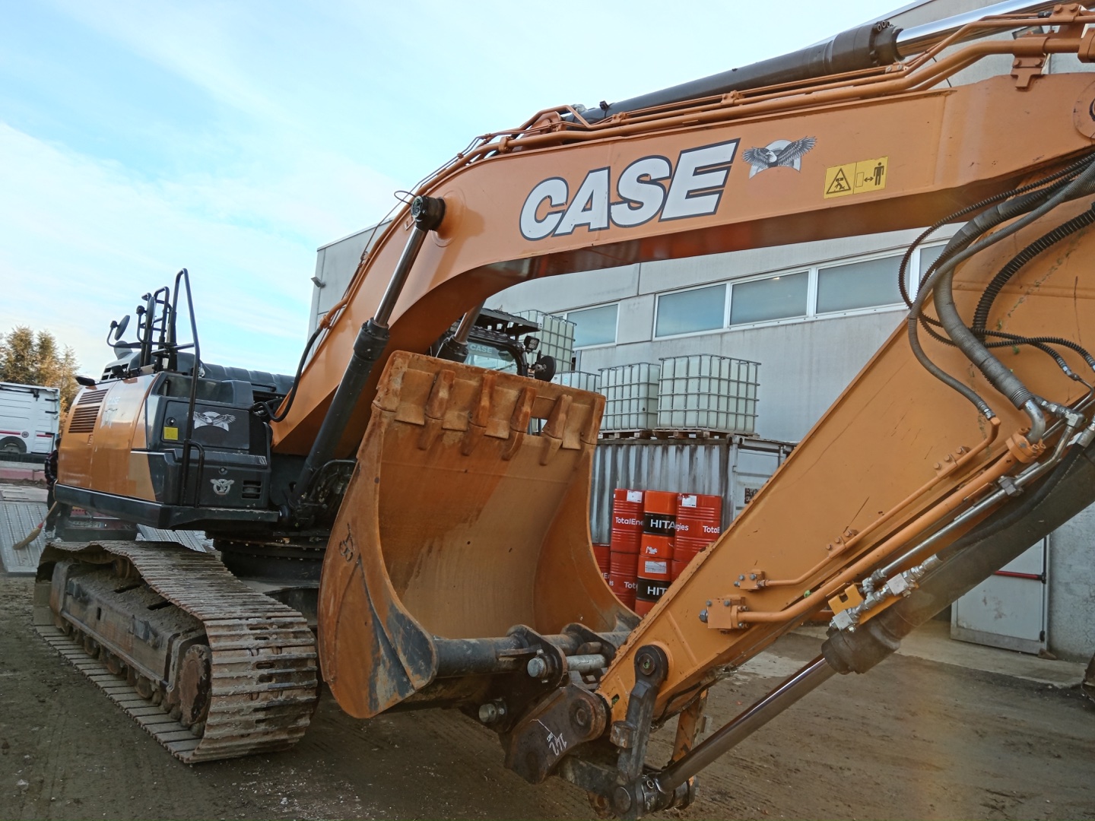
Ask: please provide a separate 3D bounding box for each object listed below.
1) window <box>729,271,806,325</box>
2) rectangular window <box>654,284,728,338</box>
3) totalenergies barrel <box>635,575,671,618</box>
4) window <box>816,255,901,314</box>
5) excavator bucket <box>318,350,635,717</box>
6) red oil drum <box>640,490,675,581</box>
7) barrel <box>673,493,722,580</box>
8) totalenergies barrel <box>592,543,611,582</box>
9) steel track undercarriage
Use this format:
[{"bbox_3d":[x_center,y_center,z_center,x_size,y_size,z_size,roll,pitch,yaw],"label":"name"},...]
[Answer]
[{"bbox_3d":[3.959,-1.989,15.352,0.080,0.774,1.681,9,-7,-38],"label":"window"},{"bbox_3d":[2.788,-1.937,16.801,0.080,0.864,1.794,9,-7,-38],"label":"rectangular window"},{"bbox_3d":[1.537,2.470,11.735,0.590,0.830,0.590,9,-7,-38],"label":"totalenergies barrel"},{"bbox_3d":[5.118,-2.045,13.918,0.080,0.755,1.662,9,-7,-38],"label":"window"},{"bbox_3d":[-0.253,0.752,5.151,1.640,1.950,1.420,10,-8,-39],"label":"excavator bucket"},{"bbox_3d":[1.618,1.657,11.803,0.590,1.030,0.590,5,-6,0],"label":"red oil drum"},{"bbox_3d":[1.994,1.620,11.337,0.590,1.000,0.590,5,-6,0],"label":"barrel"},{"bbox_3d":[0.865,2.496,12.828,0.580,0.860,0.580,9,-7,-38],"label":"totalenergies barrel"},{"bbox_3d":[-3.110,1.538,6.539,0.600,0.970,4.800,10,-8,-40],"label":"steel track undercarriage"}]

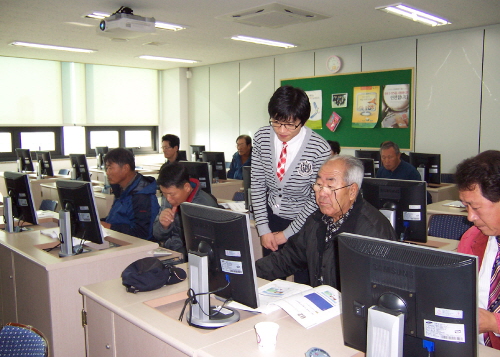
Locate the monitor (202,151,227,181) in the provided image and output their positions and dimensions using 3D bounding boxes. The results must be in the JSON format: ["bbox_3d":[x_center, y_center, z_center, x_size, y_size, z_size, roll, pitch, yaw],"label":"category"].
[{"bbox_3d":[-0.481,-0.136,6.000,0.370,0.385,0.180,5,8,43],"label":"monitor"}]

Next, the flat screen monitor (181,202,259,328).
[{"bbox_3d":[-0.111,0.289,1.673,0.200,0.390,0.370,-6,9,-43],"label":"flat screen monitor"}]

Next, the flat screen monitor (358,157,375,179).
[{"bbox_3d":[0.972,0.017,4.474,0.180,0.385,0.370,-6,8,-44],"label":"flat screen monitor"}]

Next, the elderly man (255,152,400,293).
[{"bbox_3d":[0.302,0.540,1.966,0.760,1.270,0.570,-6,8,-43],"label":"elderly man"}]

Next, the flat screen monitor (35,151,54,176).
[{"bbox_3d":[-2.850,-0.181,6.527,0.370,0.385,0.180,5,8,43],"label":"flat screen monitor"}]

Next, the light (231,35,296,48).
[{"bbox_3d":[0.215,-1.997,7.018,1.250,0.080,0.300,-6,9,-43],"label":"light"}]

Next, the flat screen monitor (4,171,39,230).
[{"bbox_3d":[-1.460,0.156,3.047,0.370,0.390,0.200,6,9,42],"label":"flat screen monitor"}]

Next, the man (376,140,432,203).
[{"bbox_3d":[1.320,0.268,4.478,0.750,1.230,0.500,-6,9,-43],"label":"man"}]

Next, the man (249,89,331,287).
[{"bbox_3d":[0.197,0.344,2.308,0.460,1.545,0.430,5,8,35],"label":"man"}]

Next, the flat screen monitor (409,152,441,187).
[{"bbox_3d":[2.028,-0.100,5.500,0.375,0.390,0.200,6,8,44],"label":"flat screen monitor"}]

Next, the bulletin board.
[{"bbox_3d":[1.375,-1.048,7.423,0.030,1.120,2.450,-6,9,-43],"label":"bulletin board"}]

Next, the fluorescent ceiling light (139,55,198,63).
[{"bbox_3d":[-1.465,-2.170,8.700,1.260,0.080,0.310,-6,8,-43],"label":"fluorescent ceiling light"}]

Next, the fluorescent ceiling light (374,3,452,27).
[{"bbox_3d":[1.874,-1.810,5.330,1.280,0.080,0.310,-6,8,-43],"label":"fluorescent ceiling light"}]

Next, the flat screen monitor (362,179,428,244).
[{"bbox_3d":[0.768,0.197,2.561,0.370,0.390,0.200,6,9,43],"label":"flat screen monitor"}]

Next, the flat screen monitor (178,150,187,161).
[{"bbox_3d":[-1.021,-0.199,6.631,0.180,0.385,0.370,-6,8,-43],"label":"flat screen monitor"}]

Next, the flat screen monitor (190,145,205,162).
[{"bbox_3d":[-0.944,-0.390,8.458,0.370,0.385,0.180,5,8,44],"label":"flat screen monitor"}]

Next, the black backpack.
[{"bbox_3d":[-0.404,0.379,1.980,0.265,0.107,0.175,-5,8,-40],"label":"black backpack"}]

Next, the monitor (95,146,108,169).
[{"bbox_3d":[-2.555,-0.352,8.400,0.375,0.390,0.200,6,8,44],"label":"monitor"}]

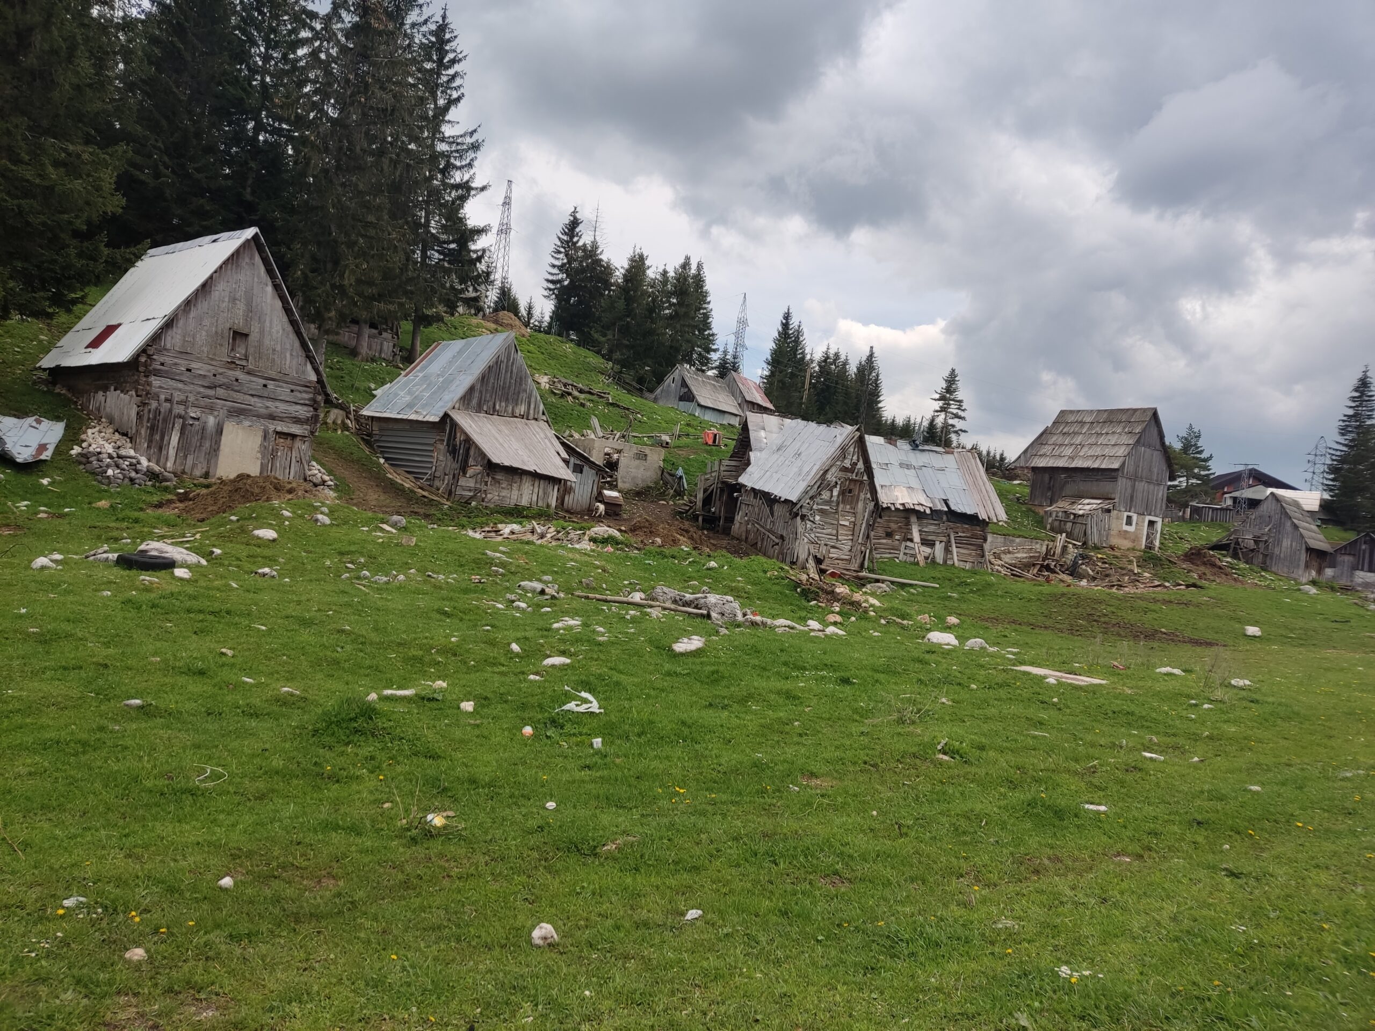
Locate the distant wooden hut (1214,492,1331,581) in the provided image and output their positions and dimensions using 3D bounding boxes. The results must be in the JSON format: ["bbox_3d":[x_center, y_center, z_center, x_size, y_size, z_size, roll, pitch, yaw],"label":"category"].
[{"bbox_3d":[30.983,1.113,52.892,4.335,4.352,4.938,7,0,-45],"label":"distant wooden hut"}]

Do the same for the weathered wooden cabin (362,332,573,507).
[{"bbox_3d":[-7.845,-3.627,36.520,4.677,5.958,7.722,7,0,-40],"label":"weathered wooden cabin"}]

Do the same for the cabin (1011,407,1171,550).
[{"bbox_3d":[23.322,-2.270,56.873,4.799,7.642,6.625,7,0,-31],"label":"cabin"}]

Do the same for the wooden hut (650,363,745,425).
[{"bbox_3d":[0.930,-9.113,76.737,4.392,3.744,6.517,7,0,33],"label":"wooden hut"}]

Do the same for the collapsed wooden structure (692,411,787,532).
[{"bbox_3d":[2.315,-1.321,32.734,3.900,3.955,3.400,7,0,-20],"label":"collapsed wooden structure"}]

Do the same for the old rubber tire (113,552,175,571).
[{"bbox_3d":[-6.173,0.535,11.300,0.610,0.170,0.610,7,0,-29],"label":"old rubber tire"}]

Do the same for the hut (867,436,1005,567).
[{"bbox_3d":[6.986,-0.441,30.903,4.158,3.648,3.938,7,0,-17],"label":"hut"}]

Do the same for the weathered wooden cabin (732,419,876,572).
[{"bbox_3d":[3.744,-0.621,30.229,3.248,4.417,2.900,7,0,-33],"label":"weathered wooden cabin"}]

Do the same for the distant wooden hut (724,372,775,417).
[{"bbox_3d":[5.040,-10.332,90.580,3.943,4.473,5.907,7,0,30],"label":"distant wooden hut"}]

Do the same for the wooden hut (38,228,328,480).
[{"bbox_3d":[-15.832,-5.155,31.299,8.231,7.069,5.938,7,0,42],"label":"wooden hut"}]

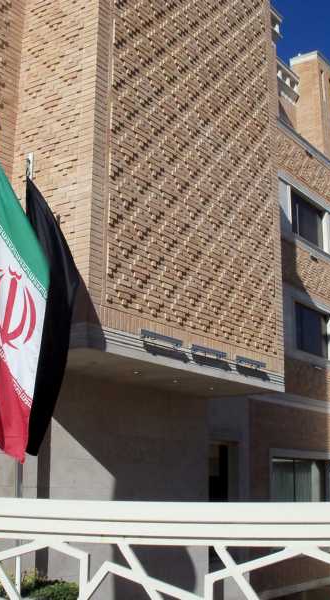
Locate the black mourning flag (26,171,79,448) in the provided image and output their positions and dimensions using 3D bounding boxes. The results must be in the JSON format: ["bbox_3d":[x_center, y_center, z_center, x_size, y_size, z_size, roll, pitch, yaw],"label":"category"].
[{"bbox_3d":[-1.112,0.099,7.971,0.545,2.818,0.350,0,-13,0],"label":"black mourning flag"}]

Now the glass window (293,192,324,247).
[{"bbox_3d":[3.754,-2.023,21.141,0.120,1.199,1.985,-9,-16,33],"label":"glass window"}]

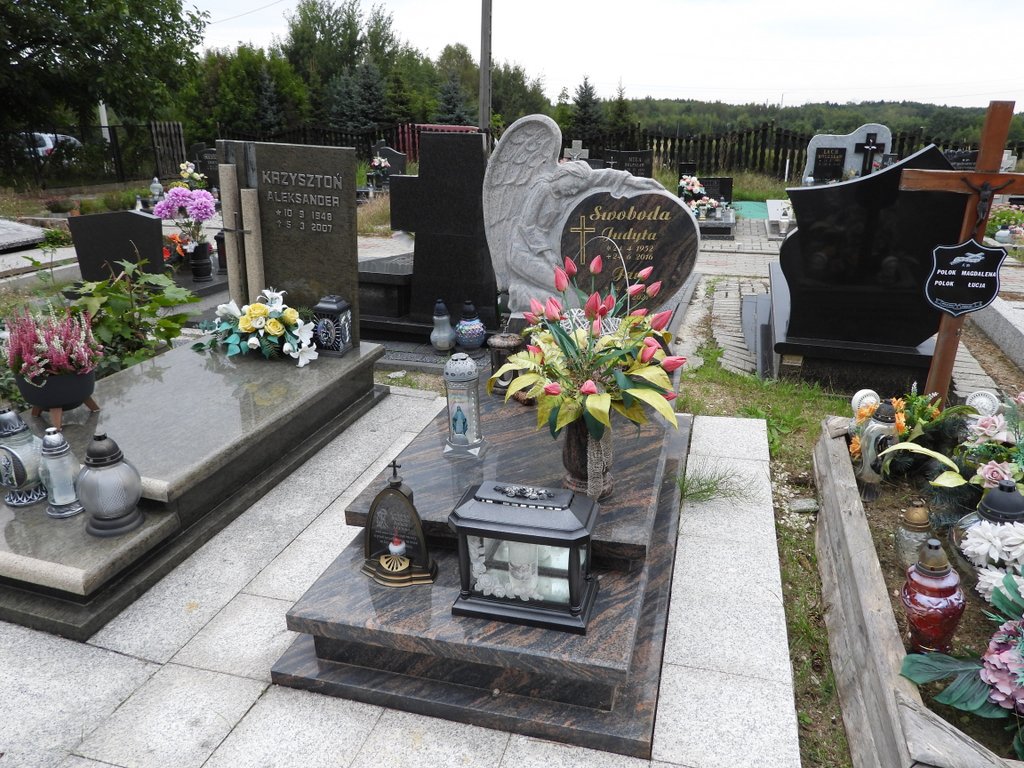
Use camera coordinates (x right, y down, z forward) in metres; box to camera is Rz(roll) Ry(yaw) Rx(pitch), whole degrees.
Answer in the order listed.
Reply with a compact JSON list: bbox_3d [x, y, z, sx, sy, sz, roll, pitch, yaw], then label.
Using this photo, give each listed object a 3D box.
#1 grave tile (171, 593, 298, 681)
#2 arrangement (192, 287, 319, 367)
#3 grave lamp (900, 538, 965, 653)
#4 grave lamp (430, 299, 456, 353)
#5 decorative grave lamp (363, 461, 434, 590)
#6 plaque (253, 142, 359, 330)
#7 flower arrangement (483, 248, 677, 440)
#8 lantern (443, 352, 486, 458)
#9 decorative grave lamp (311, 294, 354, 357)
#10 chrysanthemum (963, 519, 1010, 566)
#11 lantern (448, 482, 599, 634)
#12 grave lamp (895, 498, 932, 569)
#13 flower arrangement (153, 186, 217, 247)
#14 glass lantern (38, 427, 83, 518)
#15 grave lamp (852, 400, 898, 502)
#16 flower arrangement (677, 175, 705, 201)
[{"bbox_3d":[-0.692,0.692,1.925,0.305,0.039,0.305,4,21,16],"label":"grave tile"},{"bbox_3d":[-1.325,-0.283,3.674,0.660,0.300,0.350,6,20,14],"label":"arrangement"},{"bbox_3d":[1.054,0.492,1.746,0.156,0.286,0.156,6,21,15],"label":"grave lamp"},{"bbox_3d":[-0.391,-0.327,4.032,0.149,0.313,0.149,0,20,0],"label":"grave lamp"},{"bbox_3d":[-0.311,0.365,1.922,0.210,0.340,0.130,4,20,15],"label":"decorative grave lamp"},{"bbox_3d":[-0.973,-0.643,3.429,0.503,0.943,0.078,10,22,13],"label":"plaque"},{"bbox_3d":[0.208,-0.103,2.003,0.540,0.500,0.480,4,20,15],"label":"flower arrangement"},{"bbox_3d":[-0.168,0.068,2.395,0.128,0.335,0.128,2,20,10],"label":"lantern"},{"bbox_3d":[-0.866,-0.293,3.426,0.166,0.274,0.166,2,20,4],"label":"decorative grave lamp"},{"bbox_3d":[1.216,0.406,1.820,0.110,0.100,0.100,13,24,35],"label":"chrysanthemum"},{"bbox_3d":[0.041,0.391,1.690,0.318,0.288,0.205,6,21,15],"label":"lantern"},{"bbox_3d":[1.177,0.432,2.062,0.094,0.195,0.094,4,20,15],"label":"grave lamp"},{"bbox_3d":[-2.399,-1.227,5.200,0.450,0.400,0.420,4,20,15],"label":"flower arrangement"},{"bbox_3d":[-1.523,0.298,2.384,0.117,0.285,0.117,6,20,14],"label":"glass lantern"},{"bbox_3d":[1.240,0.216,2.396,0.142,0.347,0.137,-3,20,-9],"label":"grave lamp"},{"bbox_3d":[2.604,-2.851,10.300,0.380,0.360,0.340,4,20,15],"label":"flower arrangement"}]

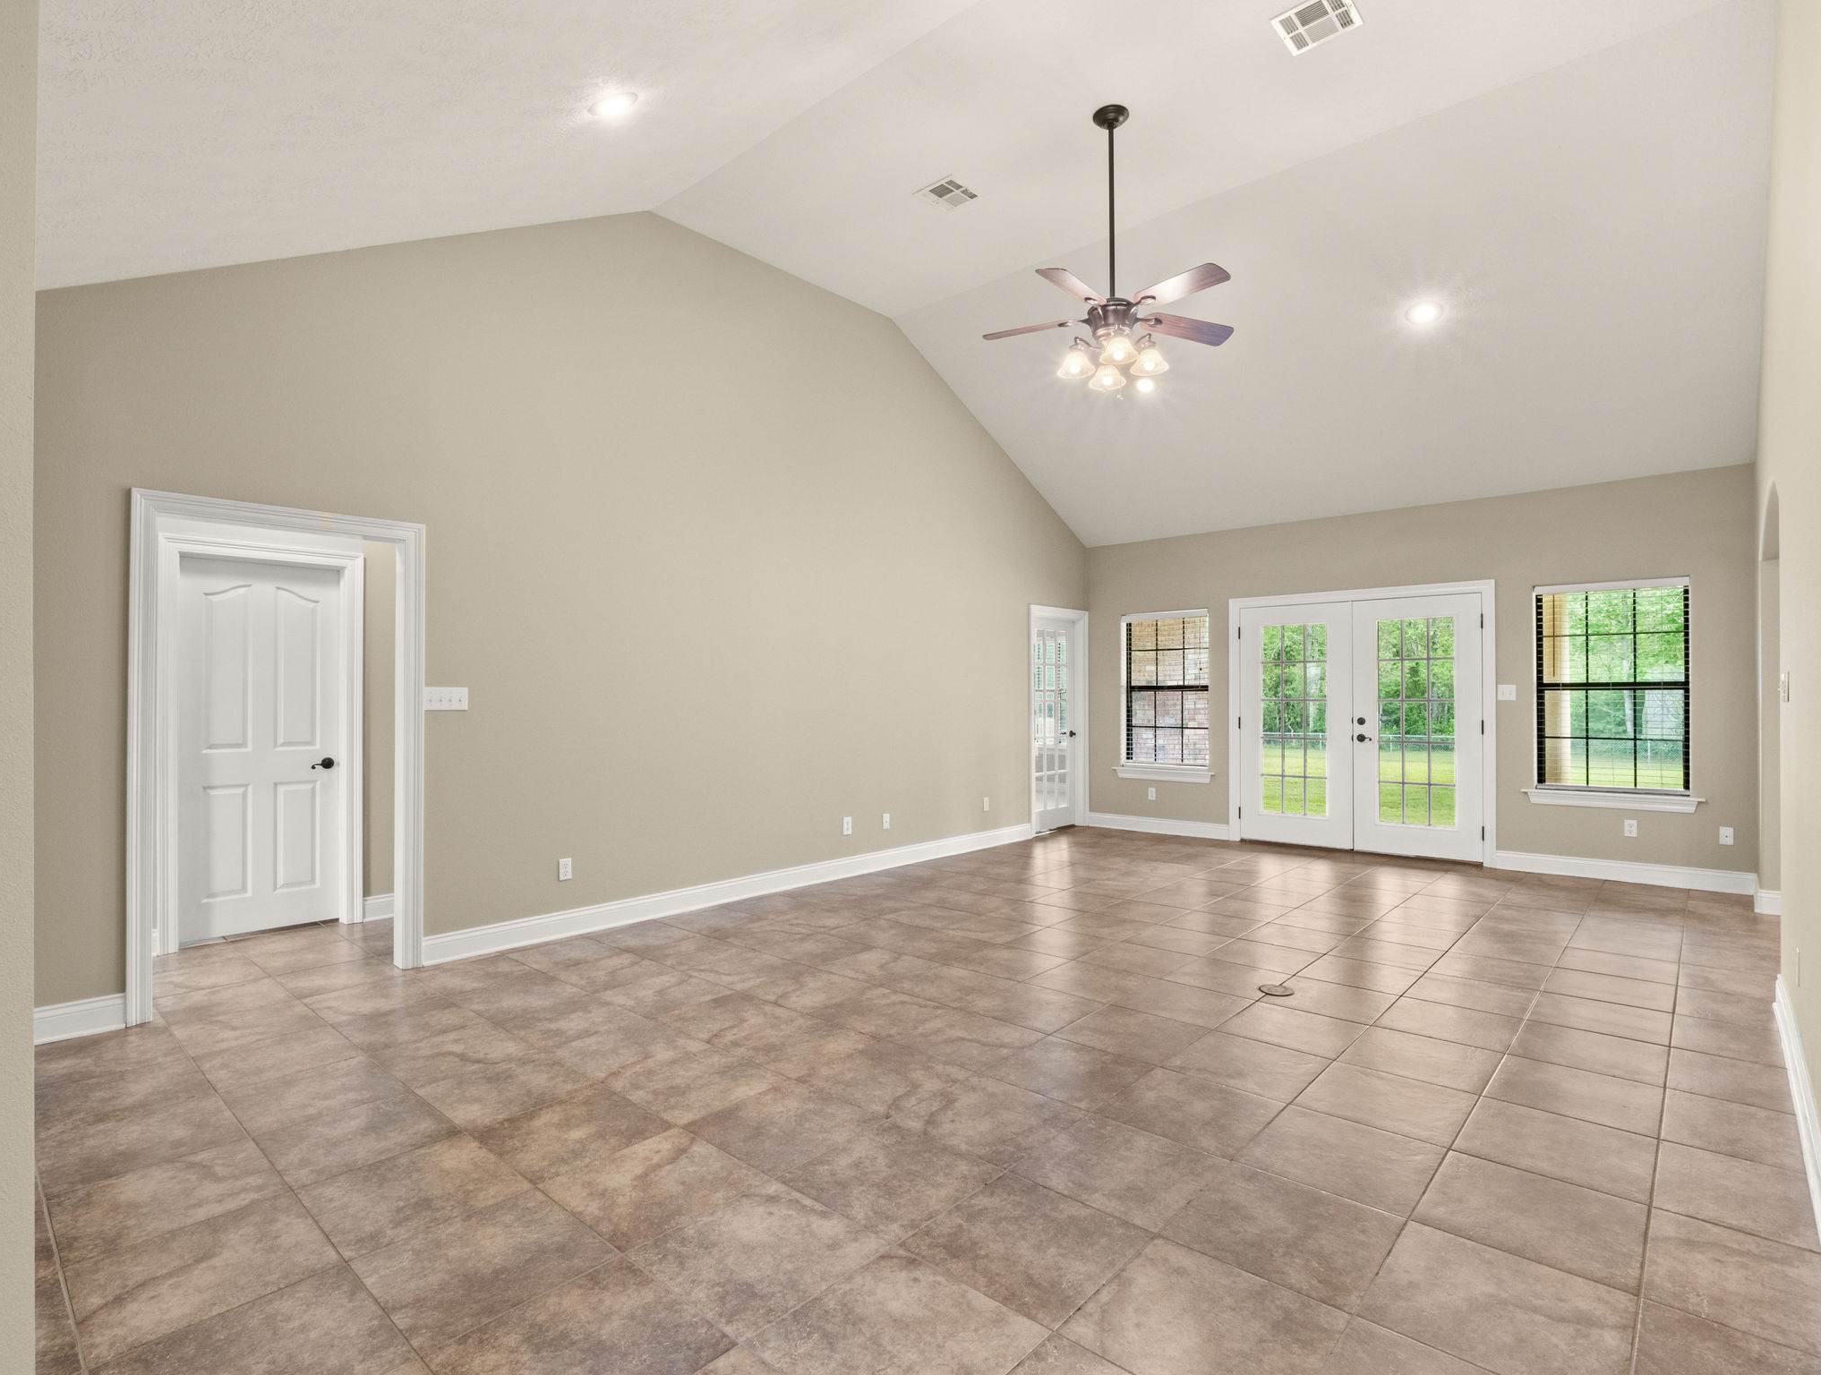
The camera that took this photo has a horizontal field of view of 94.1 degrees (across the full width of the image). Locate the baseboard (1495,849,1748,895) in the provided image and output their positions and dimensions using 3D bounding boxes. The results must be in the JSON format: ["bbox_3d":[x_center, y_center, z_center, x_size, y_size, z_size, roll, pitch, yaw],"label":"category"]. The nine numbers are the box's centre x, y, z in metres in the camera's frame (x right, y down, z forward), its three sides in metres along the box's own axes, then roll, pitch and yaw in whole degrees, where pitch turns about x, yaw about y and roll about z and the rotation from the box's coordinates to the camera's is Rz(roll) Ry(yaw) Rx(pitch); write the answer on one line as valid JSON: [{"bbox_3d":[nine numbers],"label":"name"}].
[{"bbox_3d":[4.988,1.295,6.000,1.406,0.138,0.020,-1,-1,40],"label":"baseboard"}]

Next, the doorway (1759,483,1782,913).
[{"bbox_3d":[4.445,0.161,4.297,0.160,2.382,2.137,-1,-1,44],"label":"doorway"}]

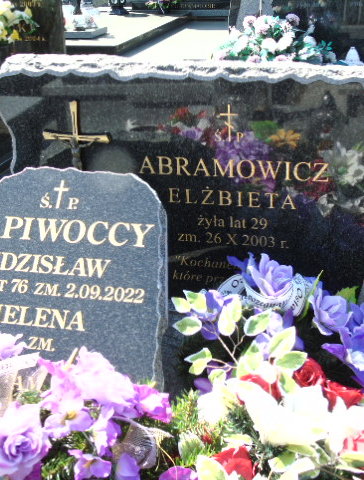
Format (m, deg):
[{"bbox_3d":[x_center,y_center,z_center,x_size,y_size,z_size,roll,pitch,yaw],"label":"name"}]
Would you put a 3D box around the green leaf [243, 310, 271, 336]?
[{"bbox_3d":[0.149,0.166,1.470,0.066,0.020,0.041,-34,69,-11],"label":"green leaf"}]

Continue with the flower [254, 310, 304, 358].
[{"bbox_3d":[0.193,0.187,1.460,0.093,0.075,0.065,-4,26,-1],"label":"flower"}]

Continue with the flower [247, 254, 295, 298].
[{"bbox_3d":[0.187,0.079,1.560,0.098,0.070,0.070,-4,26,-1],"label":"flower"}]

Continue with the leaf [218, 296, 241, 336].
[{"bbox_3d":[0.084,0.135,1.300,0.036,0.066,0.030,4,15,16],"label":"leaf"}]

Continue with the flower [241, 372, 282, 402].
[{"bbox_3d":[0.143,0.264,1.330,0.075,0.050,0.060,4,25,16],"label":"flower"}]

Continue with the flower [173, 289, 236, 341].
[{"bbox_3d":[0.045,0.148,1.470,0.115,0.080,0.075,1,27,9],"label":"flower"}]

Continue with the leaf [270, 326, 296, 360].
[{"bbox_3d":[0.188,0.191,1.380,0.050,0.055,0.022,-4,26,-1],"label":"leaf"}]

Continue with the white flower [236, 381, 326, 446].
[{"bbox_3d":[0.165,0.287,1.215,0.138,0.080,0.100,2,25,10],"label":"white flower"}]

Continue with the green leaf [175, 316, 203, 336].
[{"bbox_3d":[0.012,0.164,1.400,0.050,0.032,0.020,0,26,6],"label":"green leaf"}]

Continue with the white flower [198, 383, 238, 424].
[{"bbox_3d":[0.068,0.314,1.420,0.080,0.065,0.080,1,60,7],"label":"white flower"}]

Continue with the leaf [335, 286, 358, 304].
[{"bbox_3d":[0.369,0.125,1.660,0.052,0.041,0.020,0,-17,6],"label":"leaf"}]

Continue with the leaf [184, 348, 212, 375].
[{"bbox_3d":[0.031,0.228,1.390,0.050,0.042,0.025,0,26,6],"label":"leaf"}]

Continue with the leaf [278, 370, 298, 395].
[{"bbox_3d":[0.199,0.266,1.380,0.035,0.040,0.020,-4,26,-1],"label":"leaf"}]

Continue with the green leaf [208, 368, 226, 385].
[{"bbox_3d":[0.068,0.262,1.420,0.036,0.017,0.032,19,63,4],"label":"green leaf"}]

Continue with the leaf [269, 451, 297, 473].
[{"bbox_3d":[0.162,0.356,1.190,0.042,0.025,0.032,4,25,16],"label":"leaf"}]

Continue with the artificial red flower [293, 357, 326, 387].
[{"bbox_3d":[0.235,0.243,1.365,0.064,0.050,0.058,4,25,16],"label":"artificial red flower"}]

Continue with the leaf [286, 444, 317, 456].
[{"bbox_3d":[0.194,0.342,1.200,0.050,0.017,0.026,4,25,16],"label":"leaf"}]

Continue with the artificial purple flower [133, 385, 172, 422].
[{"bbox_3d":[-0.053,0.295,1.335,0.072,0.066,0.055,-2,24,3],"label":"artificial purple flower"}]

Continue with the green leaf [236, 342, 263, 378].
[{"bbox_3d":[0.126,0.225,1.380,0.046,0.060,0.025,-4,26,-1],"label":"green leaf"}]

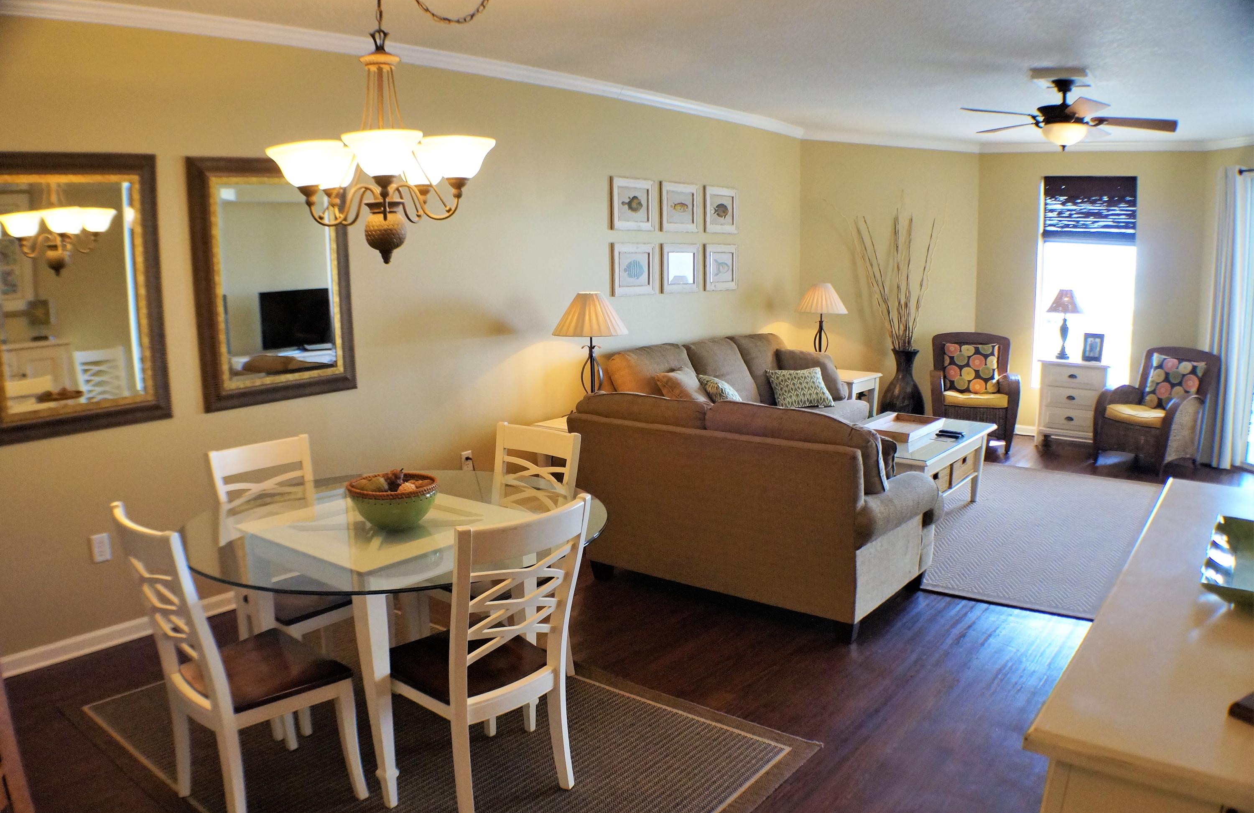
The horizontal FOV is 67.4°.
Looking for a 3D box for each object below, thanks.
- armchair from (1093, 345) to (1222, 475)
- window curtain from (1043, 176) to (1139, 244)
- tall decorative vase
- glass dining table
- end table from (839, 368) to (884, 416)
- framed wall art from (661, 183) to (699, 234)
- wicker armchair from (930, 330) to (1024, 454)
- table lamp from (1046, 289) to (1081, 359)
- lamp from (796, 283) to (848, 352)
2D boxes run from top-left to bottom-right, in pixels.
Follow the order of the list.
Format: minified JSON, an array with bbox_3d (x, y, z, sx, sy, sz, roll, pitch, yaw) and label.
[{"bbox_3d":[3.901,0.017,6.860,0.770,0.880,0.630,-7,11,-32],"label":"armchair"},{"bbox_3d":[3.761,-1.591,7.610,0.761,0.534,0.079,7,12,37],"label":"window curtain"},{"bbox_3d":[2.378,-0.121,8.105,0.384,0.758,0.384,7,12,37],"label":"tall decorative vase"},{"bbox_3d":[-0.703,0.717,2.942,1.287,0.763,1.287,7,12,37],"label":"glass dining table"},{"bbox_3d":[1.725,0.034,7.850,0.620,0.585,0.523,6,12,37],"label":"end table"},{"bbox_3d":[0.355,-1.346,6.340,0.035,0.330,0.380,7,12,41],"label":"framed wall art"},{"bbox_3d":[2.826,-0.135,7.703,0.724,0.916,0.722,2,10,16],"label":"wicker armchair"},{"bbox_3d":[3.547,-0.663,7.617,0.313,0.574,0.313,6,12,37],"label":"table lamp"},{"bbox_3d":[1.633,-0.654,7.904,0.450,0.767,0.450,6,12,37],"label":"lamp"}]

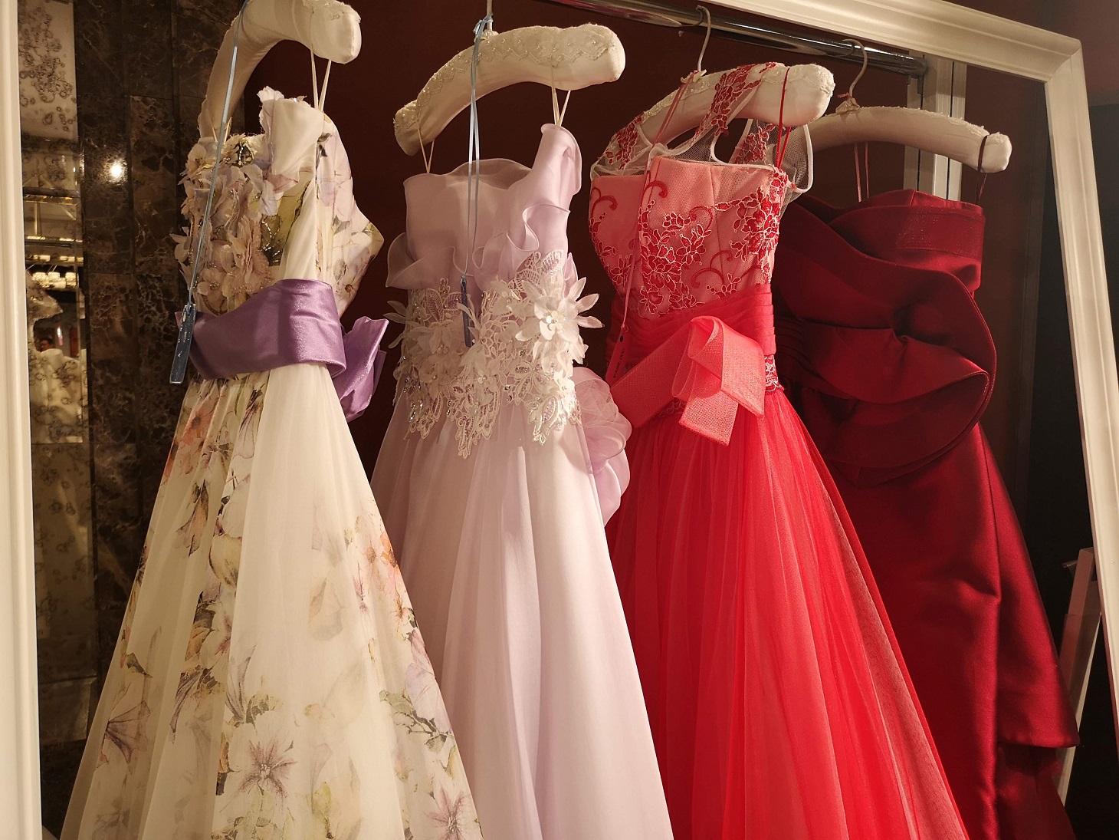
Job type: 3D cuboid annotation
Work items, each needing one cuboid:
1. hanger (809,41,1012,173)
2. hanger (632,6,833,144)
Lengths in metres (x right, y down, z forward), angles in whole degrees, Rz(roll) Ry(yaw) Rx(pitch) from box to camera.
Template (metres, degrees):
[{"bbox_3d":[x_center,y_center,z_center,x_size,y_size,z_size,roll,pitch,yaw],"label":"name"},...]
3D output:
[{"bbox_3d":[0.382,-0.393,1.113,0.062,0.171,0.400,-3,11,-36],"label":"hanger"},{"bbox_3d":[0.162,-0.392,1.010,0.062,0.165,0.400,-2,6,-27],"label":"hanger"}]

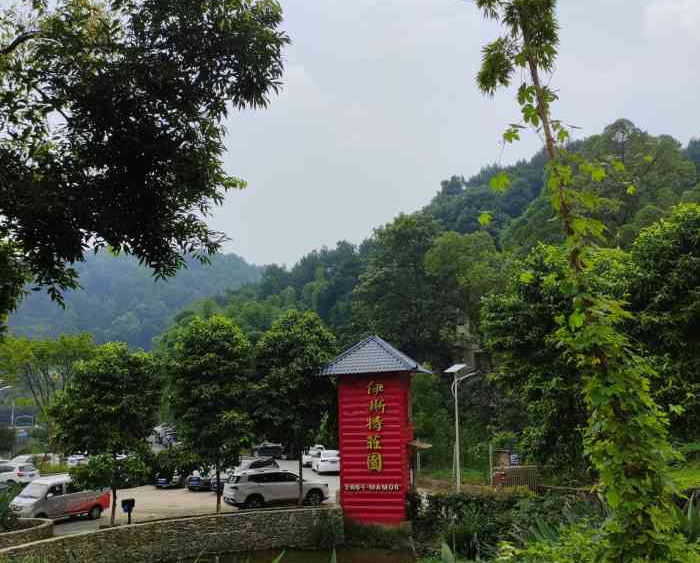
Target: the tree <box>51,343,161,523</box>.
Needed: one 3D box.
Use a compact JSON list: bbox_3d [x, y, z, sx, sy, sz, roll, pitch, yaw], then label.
[{"bbox_3d":[-9.100,5.589,25.127,4.098,6.656,4.000,-1,-11,0],"label":"tree"}]

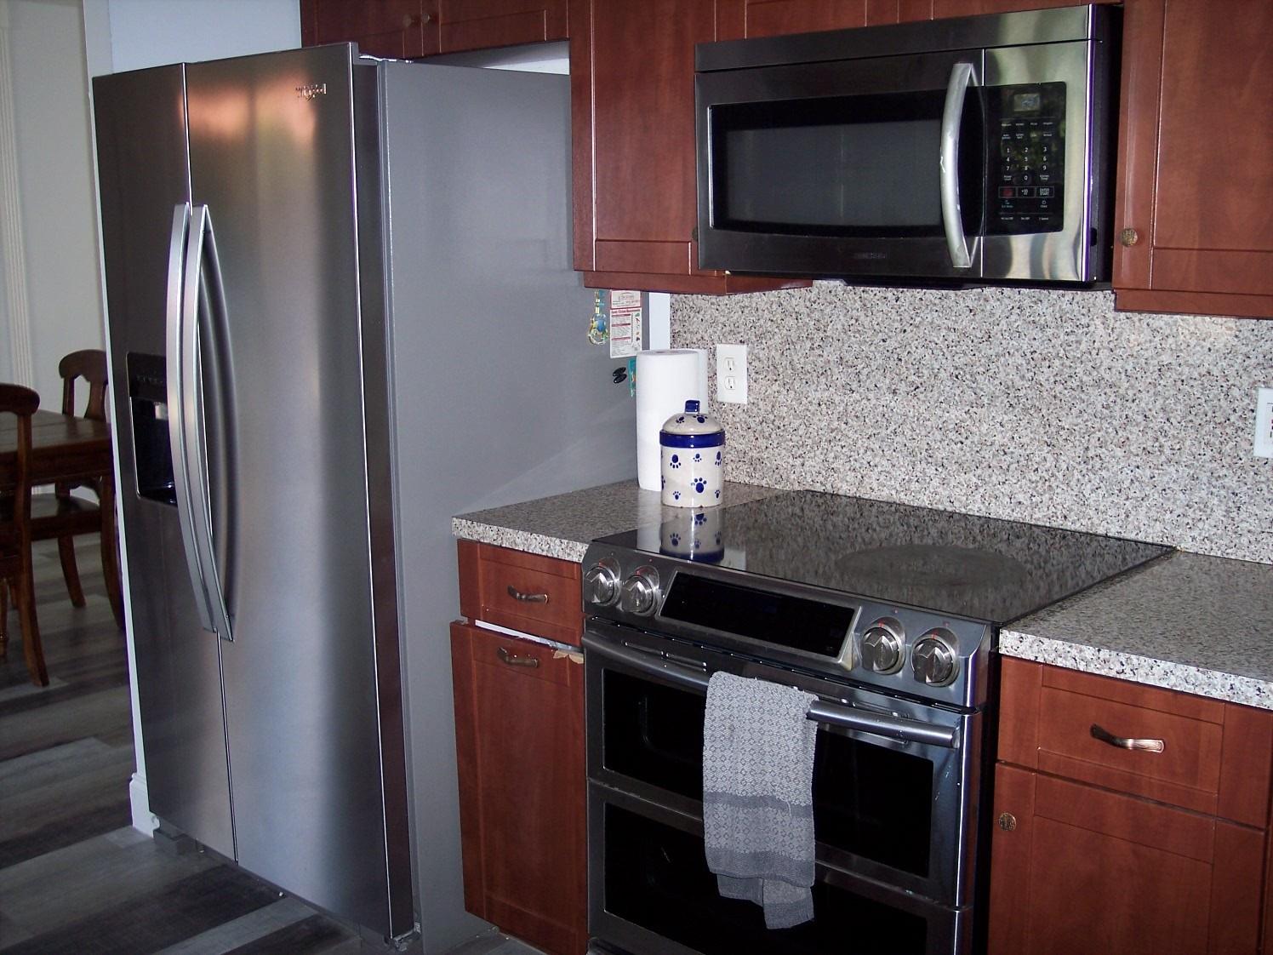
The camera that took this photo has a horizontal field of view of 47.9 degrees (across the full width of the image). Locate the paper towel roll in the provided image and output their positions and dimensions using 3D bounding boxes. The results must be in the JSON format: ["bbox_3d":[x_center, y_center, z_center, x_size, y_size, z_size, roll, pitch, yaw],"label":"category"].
[{"bbox_3d":[0.071,-0.119,2.942,0.138,0.280,0.135,-1,11,0],"label":"paper towel roll"}]

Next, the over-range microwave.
[{"bbox_3d":[0.511,-0.549,2.453,0.745,0.410,0.410,9,14,42],"label":"over-range microwave"}]

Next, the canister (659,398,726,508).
[{"bbox_3d":[0.108,-0.051,2.787,0.127,0.200,0.127,-1,11,0],"label":"canister"}]

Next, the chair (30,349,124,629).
[{"bbox_3d":[-2.144,0.069,5.064,0.480,1.000,0.540,9,14,42],"label":"chair"}]

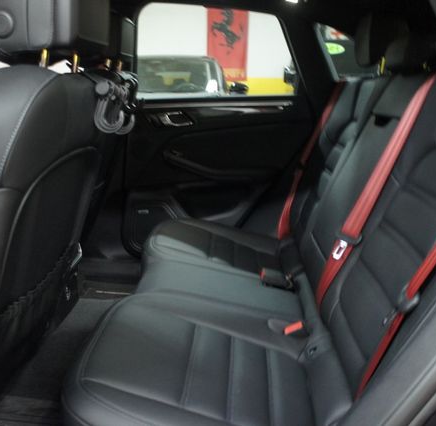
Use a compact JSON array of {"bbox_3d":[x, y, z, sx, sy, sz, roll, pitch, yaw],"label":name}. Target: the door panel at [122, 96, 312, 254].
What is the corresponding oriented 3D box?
[{"bbox_3d":[-0.015,-0.143,2.031,0.800,0.660,0.140,0,13,1],"label":"door panel"}]

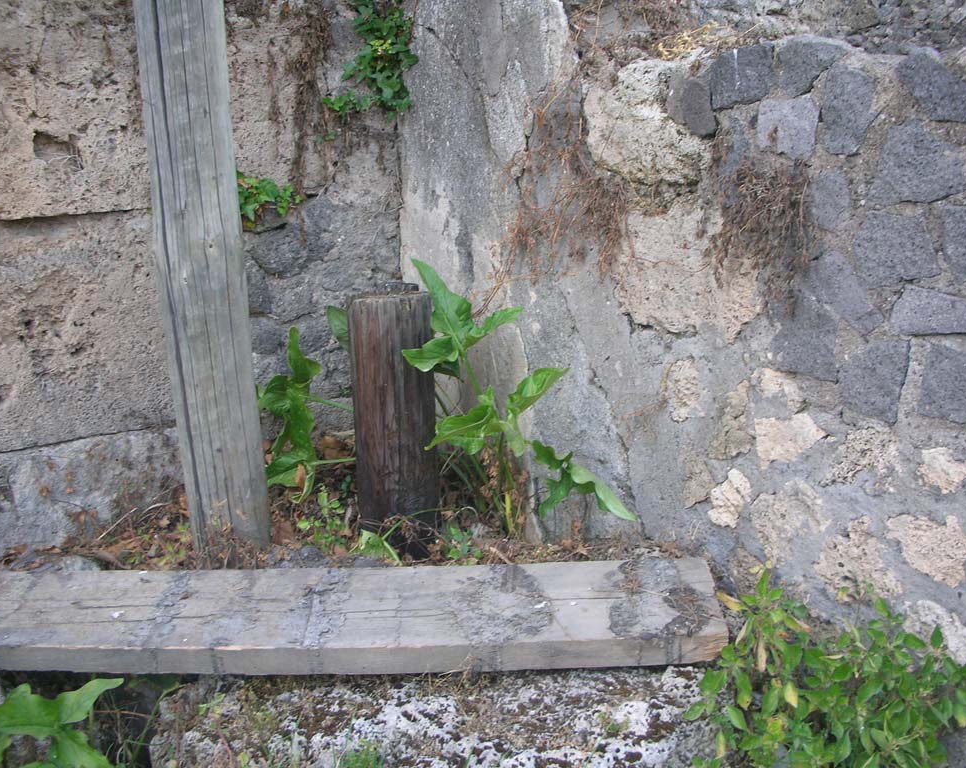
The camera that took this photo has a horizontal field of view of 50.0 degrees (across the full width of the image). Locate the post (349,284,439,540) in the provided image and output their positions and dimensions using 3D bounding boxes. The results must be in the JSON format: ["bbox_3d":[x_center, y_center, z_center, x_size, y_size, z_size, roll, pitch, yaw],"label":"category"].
[{"bbox_3d":[-0.140,0.052,1.650,0.130,0.410,0.130,0,20,0],"label":"post"}]

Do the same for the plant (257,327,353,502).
[{"bbox_3d":[-0.296,0.052,1.735,0.150,0.260,0.130,0,20,0],"label":"plant"}]

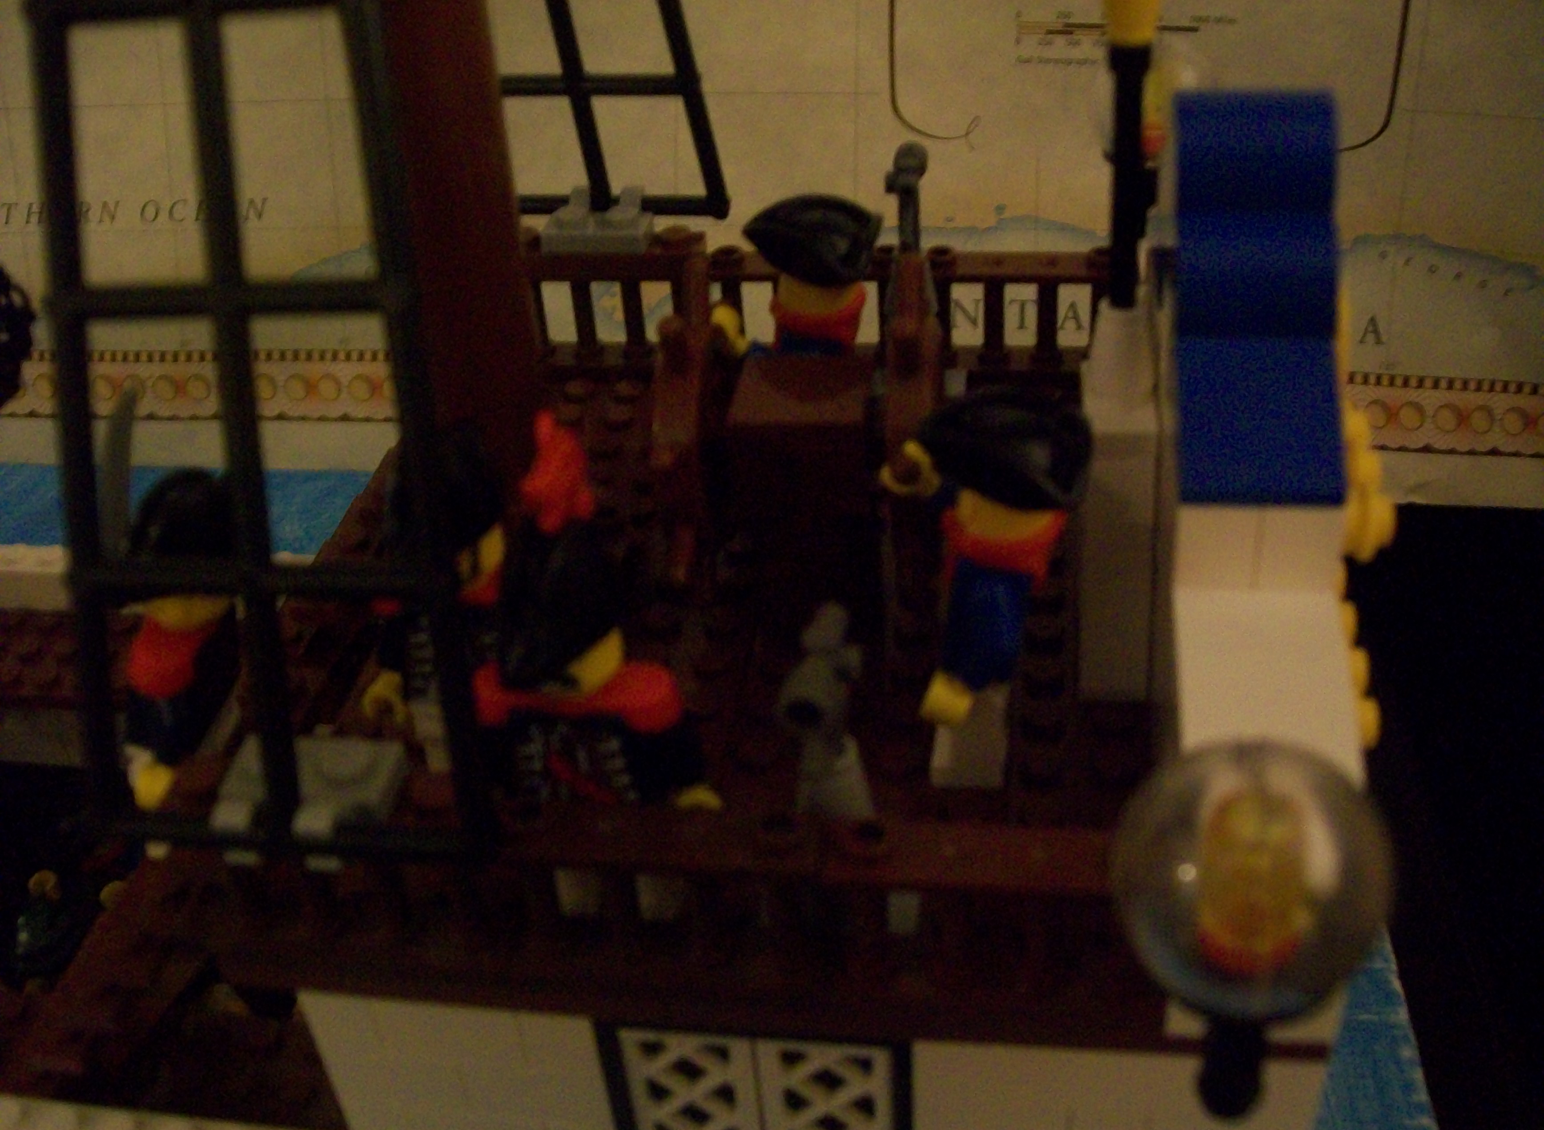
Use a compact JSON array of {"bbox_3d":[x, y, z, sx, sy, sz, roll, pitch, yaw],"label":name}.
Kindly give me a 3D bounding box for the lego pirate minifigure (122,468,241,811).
[{"bbox_3d":[-0.062,0.011,0.172,0.017,0.049,0.023,23,39,13],"label":"lego pirate minifigure"}]

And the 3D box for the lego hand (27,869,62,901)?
[{"bbox_3d":[-0.110,0.048,0.243,0.005,0.005,0.005,12,40,22],"label":"lego hand"}]

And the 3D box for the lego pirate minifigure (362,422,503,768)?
[{"bbox_3d":[-0.032,0.006,0.173,0.024,0.049,0.016,1,37,9],"label":"lego pirate minifigure"}]

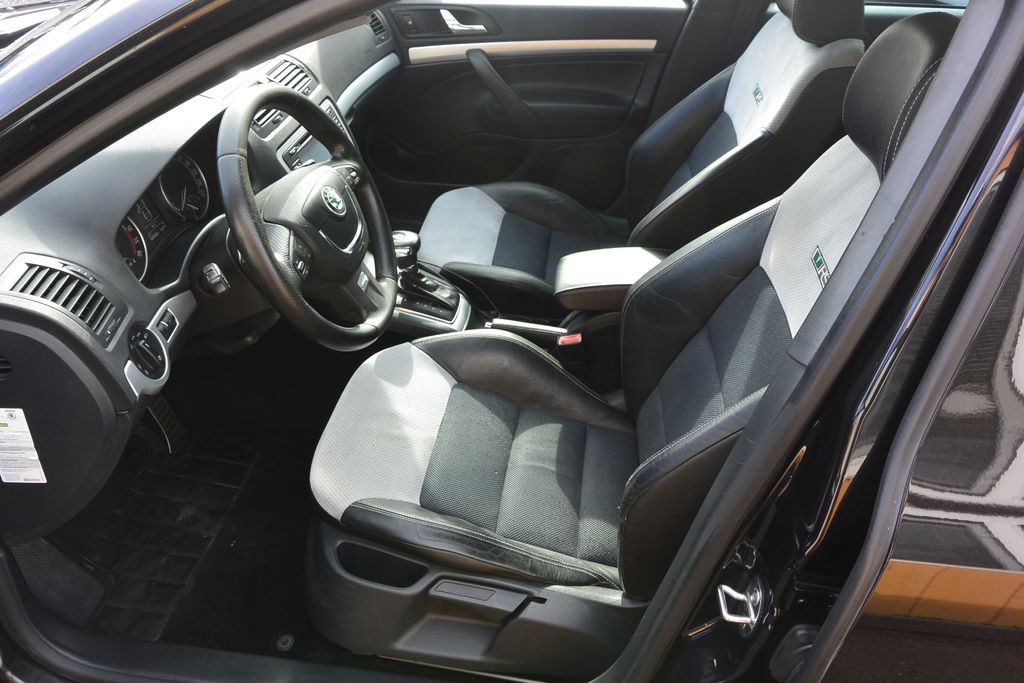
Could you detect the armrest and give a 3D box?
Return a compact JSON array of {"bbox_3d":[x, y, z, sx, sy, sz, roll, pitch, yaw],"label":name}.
[{"bbox_3d":[0.231,-0.122,1.488,0.296,0.068,0.147,3,37,8],"label":"armrest"}]

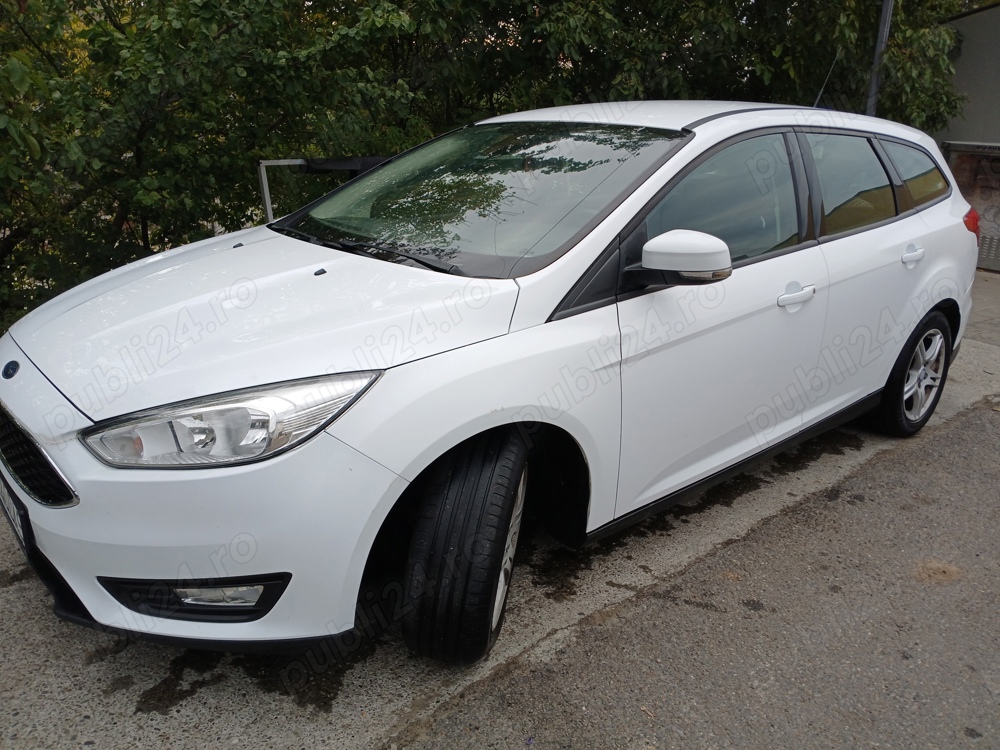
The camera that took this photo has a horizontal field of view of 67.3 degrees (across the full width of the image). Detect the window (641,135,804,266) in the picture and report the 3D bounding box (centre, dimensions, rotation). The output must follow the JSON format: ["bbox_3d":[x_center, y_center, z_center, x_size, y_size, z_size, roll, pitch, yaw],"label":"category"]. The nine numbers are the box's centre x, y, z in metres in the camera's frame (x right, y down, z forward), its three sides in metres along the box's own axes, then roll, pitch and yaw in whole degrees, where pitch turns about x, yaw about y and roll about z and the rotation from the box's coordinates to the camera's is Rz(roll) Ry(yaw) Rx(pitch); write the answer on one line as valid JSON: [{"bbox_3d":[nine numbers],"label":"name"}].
[{"bbox_3d":[0.733,-0.562,2.389,0.918,0.464,0.050,-13,-6,-38],"label":"window"}]

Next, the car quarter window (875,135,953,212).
[{"bbox_3d":[1.887,-0.912,3.397,0.780,0.349,0.060,-16,-1,-42],"label":"car quarter window"}]

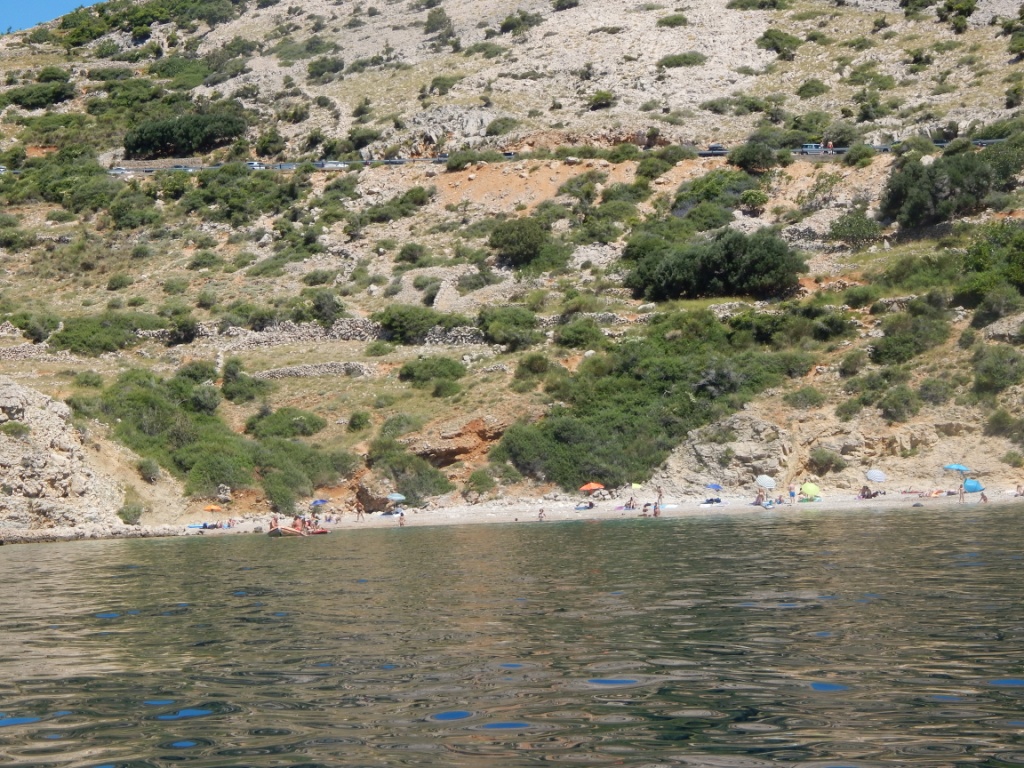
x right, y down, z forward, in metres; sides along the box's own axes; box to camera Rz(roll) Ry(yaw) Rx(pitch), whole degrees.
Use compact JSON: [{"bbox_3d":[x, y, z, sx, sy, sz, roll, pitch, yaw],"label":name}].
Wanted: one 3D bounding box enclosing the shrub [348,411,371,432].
[{"bbox_3d":[-14.524,3.583,212.000,2.010,1.830,1.900,-2,-3,-4],"label":"shrub"}]

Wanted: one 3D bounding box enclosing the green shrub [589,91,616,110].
[{"bbox_3d":[13.660,-42.550,333.000,3.450,2.700,2.930,-2,-3,0],"label":"green shrub"}]

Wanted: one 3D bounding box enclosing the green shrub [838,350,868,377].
[{"bbox_3d":[35.860,-2.150,233.000,2.940,2.520,2.650,-2,-3,0],"label":"green shrub"}]

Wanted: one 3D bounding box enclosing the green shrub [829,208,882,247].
[{"bbox_3d":[42.020,-19.120,271.000,6.230,4.150,4.980,-2,-3,0],"label":"green shrub"}]

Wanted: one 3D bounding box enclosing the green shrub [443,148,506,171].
[{"bbox_3d":[-5.314,-32.612,323.000,8.440,2.750,4.500,-3,-3,-1],"label":"green shrub"}]

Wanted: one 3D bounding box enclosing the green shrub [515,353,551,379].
[{"bbox_3d":[2.171,-1.817,224.000,3.430,2.390,2.900,-3,-3,1],"label":"green shrub"}]

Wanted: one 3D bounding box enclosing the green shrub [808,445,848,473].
[{"bbox_3d":[27.347,6.707,192.000,3.380,2.120,2.600,-3,-3,8],"label":"green shrub"}]

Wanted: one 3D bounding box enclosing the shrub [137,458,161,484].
[{"bbox_3d":[-33.710,8.120,206.000,2.140,2.230,2.030,-2,-3,0],"label":"shrub"}]

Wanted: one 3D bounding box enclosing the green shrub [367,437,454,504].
[{"bbox_3d":[-9.287,8.000,204.000,8.000,5.840,5.500,-2,-3,-3],"label":"green shrub"}]

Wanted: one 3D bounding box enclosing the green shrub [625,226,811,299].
[{"bbox_3d":[22.289,-13.089,243.000,19.930,7.100,11.000,-3,-3,5],"label":"green shrub"}]

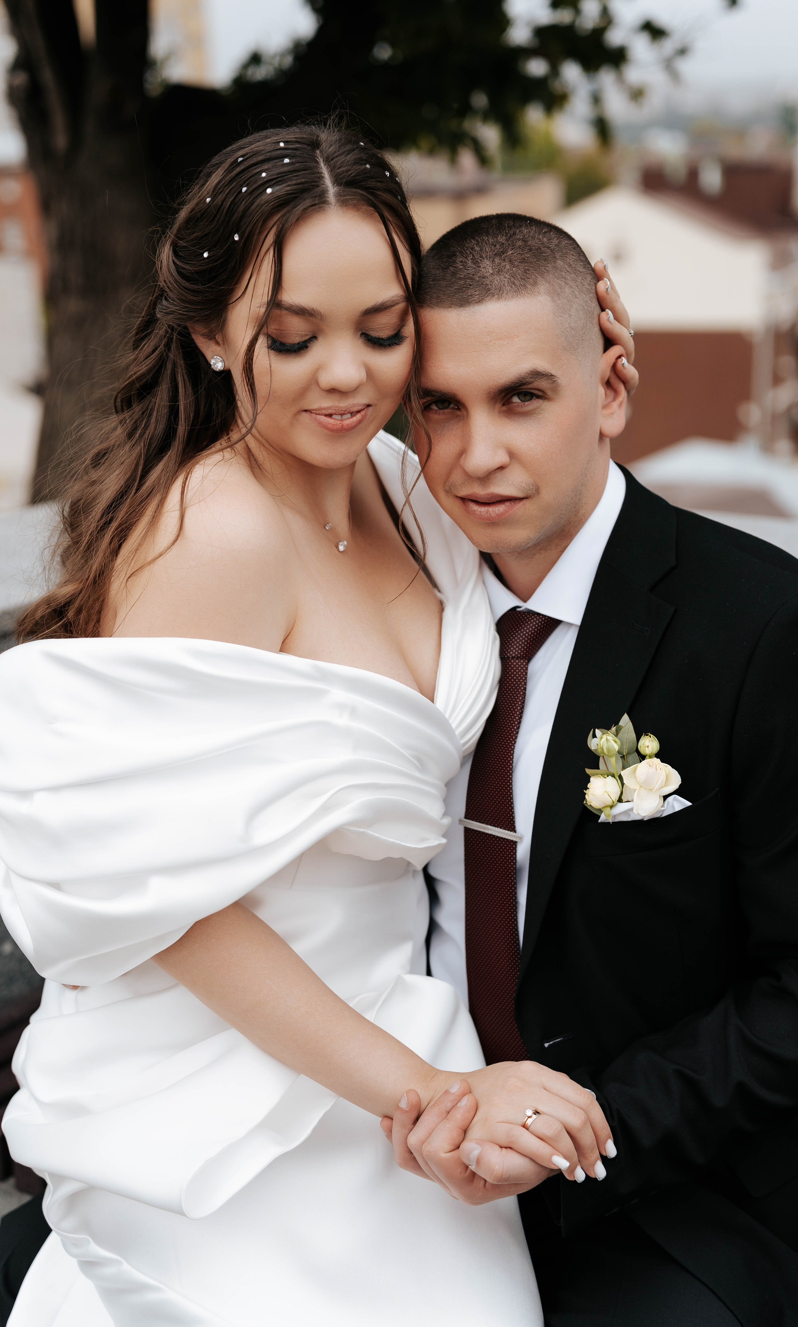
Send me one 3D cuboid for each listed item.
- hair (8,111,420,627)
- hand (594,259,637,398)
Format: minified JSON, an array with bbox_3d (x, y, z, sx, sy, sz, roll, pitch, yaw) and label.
[{"bbox_3d":[-0.127,-0.198,1.385,0.270,0.390,0.270,-5,17,-17],"label":"hair"},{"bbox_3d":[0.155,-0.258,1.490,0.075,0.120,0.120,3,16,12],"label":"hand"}]

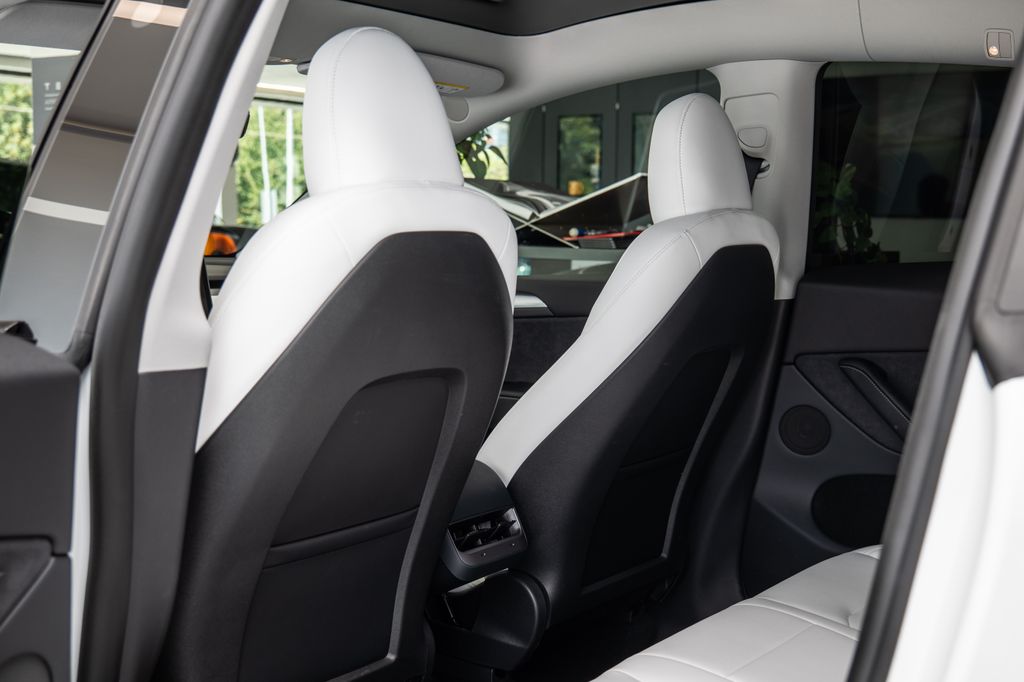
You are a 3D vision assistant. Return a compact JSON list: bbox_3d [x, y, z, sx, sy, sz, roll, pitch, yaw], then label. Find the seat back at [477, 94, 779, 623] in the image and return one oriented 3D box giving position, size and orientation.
[{"bbox_3d":[0.202,0.024,2.158,0.289,0.906,0.532,27,18,34],"label":"seat back"}]

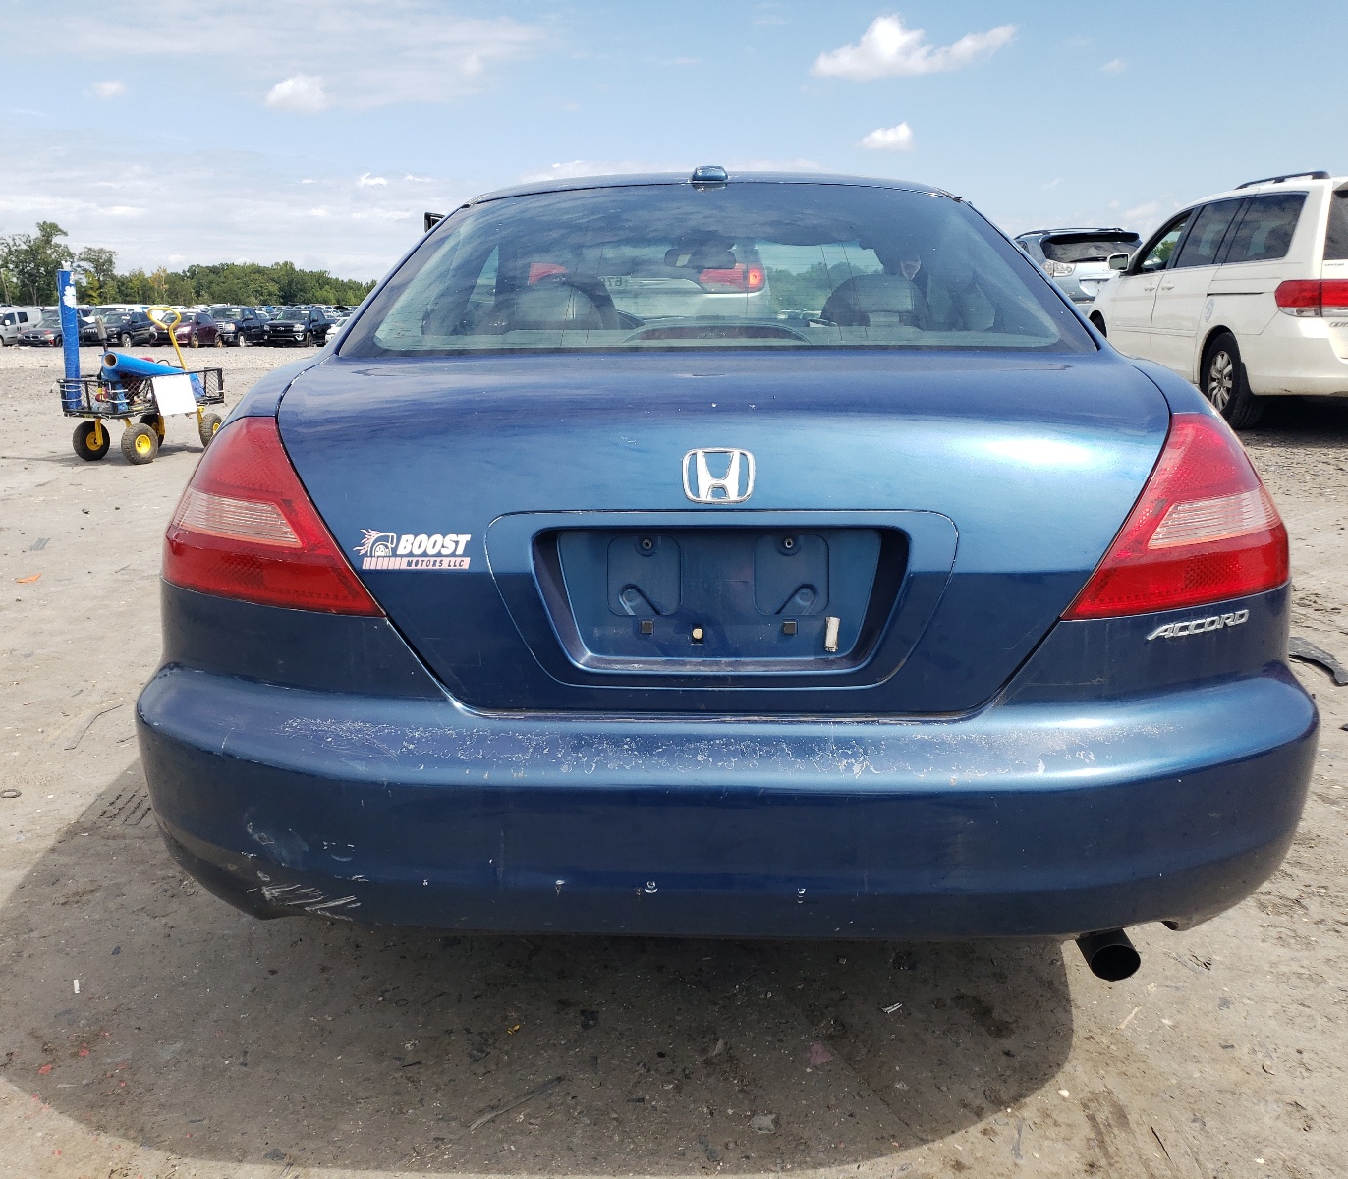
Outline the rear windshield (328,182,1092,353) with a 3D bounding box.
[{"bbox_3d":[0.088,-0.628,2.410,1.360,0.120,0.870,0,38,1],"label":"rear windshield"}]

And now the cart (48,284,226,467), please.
[{"bbox_3d":[-3.770,-1.535,8.339,0.560,1.260,1.000,6,14,23],"label":"cart"}]

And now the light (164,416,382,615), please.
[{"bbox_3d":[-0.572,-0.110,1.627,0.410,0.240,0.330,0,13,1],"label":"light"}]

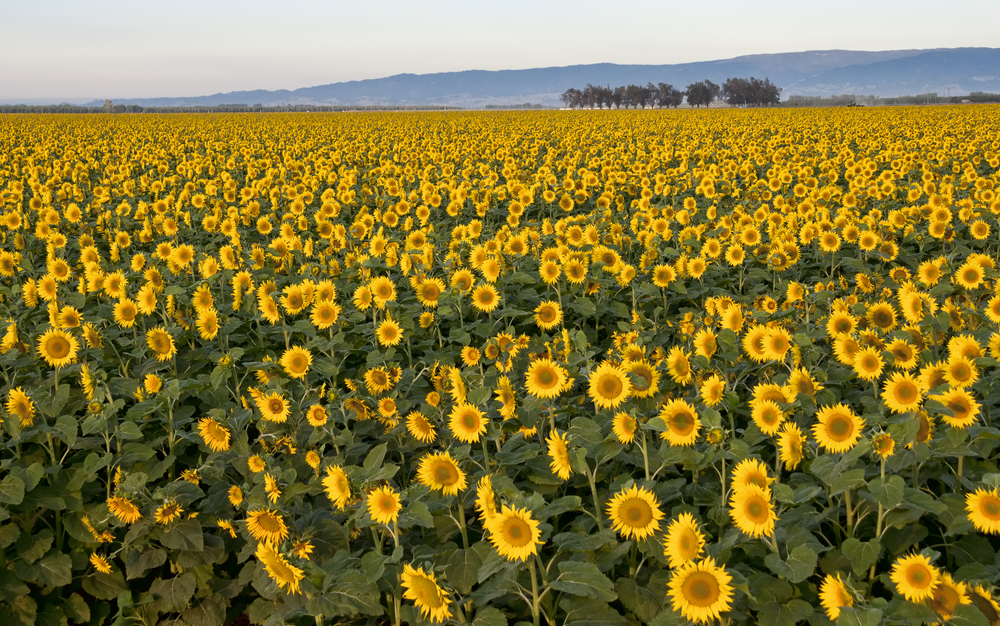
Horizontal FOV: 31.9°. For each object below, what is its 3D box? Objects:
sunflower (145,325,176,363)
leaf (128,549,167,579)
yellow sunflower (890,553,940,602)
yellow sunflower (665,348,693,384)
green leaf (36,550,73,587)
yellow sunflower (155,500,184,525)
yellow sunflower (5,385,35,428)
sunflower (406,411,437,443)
[{"bbox_3d":[-2.072,0.187,10.700,0.222,0.227,0.082,2,15,24],"label":"sunflower"},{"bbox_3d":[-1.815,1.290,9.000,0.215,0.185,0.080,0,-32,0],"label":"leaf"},{"bbox_3d":[1.498,0.954,6.300,0.180,0.180,0.060,1,0,14],"label":"yellow sunflower"},{"bbox_3d":[0.981,0.294,9.600,0.205,0.205,0.065,6,2,45],"label":"yellow sunflower"},{"bbox_3d":[-2.151,1.233,8.400,0.190,0.200,0.060,-1,-36,-8],"label":"green leaf"},{"bbox_3d":[-1.324,0.799,7.000,0.135,0.120,0.060,-1,37,-1],"label":"yellow sunflower"},{"bbox_3d":[-2.414,0.471,8.800,0.212,0.216,0.078,4,13,32],"label":"yellow sunflower"},{"bbox_3d":[-0.409,0.596,9.100,0.170,0.175,0.065,5,29,37],"label":"sunflower"}]

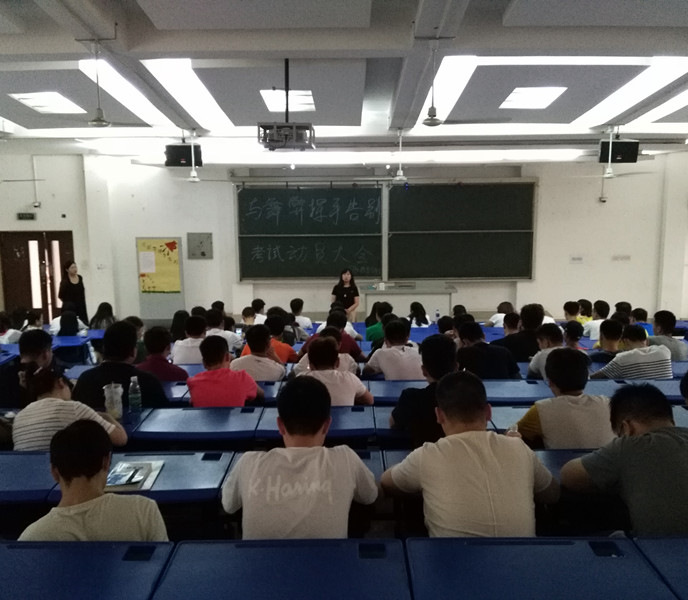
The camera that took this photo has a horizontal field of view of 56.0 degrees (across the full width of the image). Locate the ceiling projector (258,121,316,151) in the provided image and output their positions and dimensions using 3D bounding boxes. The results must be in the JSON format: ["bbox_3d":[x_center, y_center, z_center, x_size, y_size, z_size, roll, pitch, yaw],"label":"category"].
[{"bbox_3d":[-0.516,-1.468,5.811,0.520,0.250,0.420,0,8,0],"label":"ceiling projector"}]

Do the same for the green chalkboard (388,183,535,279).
[{"bbox_3d":[2.199,-1.280,12.122,2.740,1.806,0.080,0,8,0],"label":"green chalkboard"}]

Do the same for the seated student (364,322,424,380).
[{"bbox_3d":[0.401,0.741,4.935,0.530,1.210,0.680,0,8,0],"label":"seated student"}]

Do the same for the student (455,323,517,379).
[{"bbox_3d":[0.952,0.738,4.786,0.561,1.228,0.720,-1,8,-1],"label":"student"}]

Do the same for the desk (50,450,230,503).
[{"bbox_3d":[-0.739,1.015,2.493,0.600,0.750,0.390,0,8,0],"label":"desk"}]

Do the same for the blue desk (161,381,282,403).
[{"bbox_3d":[-0.700,0.936,4.259,0.580,0.730,0.380,0,8,0],"label":"blue desk"}]

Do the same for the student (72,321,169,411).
[{"bbox_3d":[-1.264,0.739,3.970,0.541,1.302,0.750,0,7,0],"label":"student"}]

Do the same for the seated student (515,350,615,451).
[{"bbox_3d":[0.949,0.782,2.960,0.492,1.180,0.720,-2,8,-8],"label":"seated student"}]

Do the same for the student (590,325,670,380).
[{"bbox_3d":[2.151,0.746,4.929,0.590,1.170,0.680,-2,8,-8],"label":"student"}]

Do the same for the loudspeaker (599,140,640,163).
[{"bbox_3d":[3.978,-2.183,9.430,0.540,0.310,0.290,1,20,8],"label":"loudspeaker"}]

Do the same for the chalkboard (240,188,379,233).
[{"bbox_3d":[-0.656,-1.682,12.300,2.699,0.879,0.050,0,7,0],"label":"chalkboard"}]

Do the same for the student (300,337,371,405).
[{"bbox_3d":[-0.049,0.795,3.980,0.458,1.166,0.720,0,7,0],"label":"student"}]

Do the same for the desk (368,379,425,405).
[{"bbox_3d":[0.460,0.926,4.249,0.580,0.730,0.380,0,8,0],"label":"desk"}]

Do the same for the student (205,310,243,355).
[{"bbox_3d":[-1.272,0.695,6.700,0.528,1.249,0.720,0,7,0],"label":"student"}]

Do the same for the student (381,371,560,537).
[{"bbox_3d":[0.418,0.820,2.197,0.590,1.200,0.680,0,8,0],"label":"student"}]

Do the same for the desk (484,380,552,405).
[{"bbox_3d":[1.070,0.950,4.309,0.600,0.750,0.390,0,8,0],"label":"desk"}]

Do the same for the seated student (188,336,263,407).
[{"bbox_3d":[-0.723,0.795,4.031,0.510,1.170,0.680,0,8,0],"label":"seated student"}]

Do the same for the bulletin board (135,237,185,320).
[{"bbox_3d":[-3.589,-0.406,12.688,0.890,1.610,0.050,0,8,0],"label":"bulletin board"}]

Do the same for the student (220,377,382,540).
[{"bbox_3d":[-0.136,0.834,2.180,0.504,1.179,0.750,0,7,0],"label":"student"}]

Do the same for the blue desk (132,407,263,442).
[{"bbox_3d":[-0.722,0.979,3.363,0.595,0.760,0.351,0,7,0],"label":"blue desk"}]

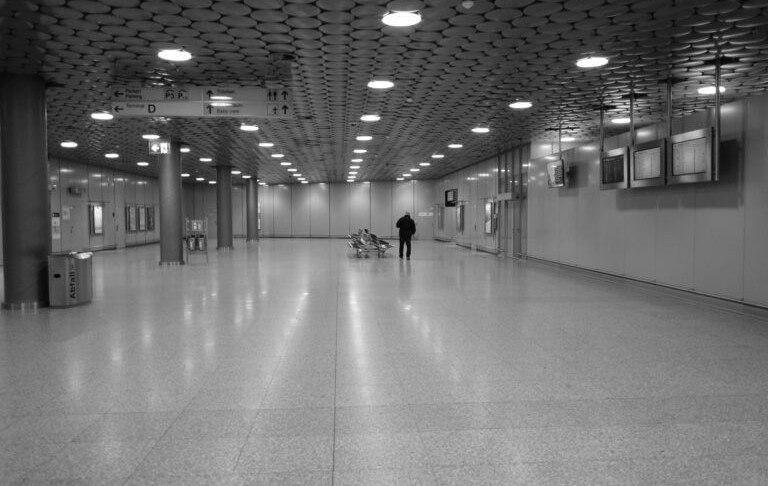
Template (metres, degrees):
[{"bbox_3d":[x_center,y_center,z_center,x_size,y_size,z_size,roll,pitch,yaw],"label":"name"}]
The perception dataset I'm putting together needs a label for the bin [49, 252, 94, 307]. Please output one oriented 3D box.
[{"bbox_3d":[-5.591,0.664,10.323,0.420,0.910,0.700,0,3,5],"label":"bin"}]

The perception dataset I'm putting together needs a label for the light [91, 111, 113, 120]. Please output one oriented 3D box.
[{"bbox_3d":[-6.894,-3.098,14.085,0.470,0.080,0.470,0,3,-4],"label":"light"}]

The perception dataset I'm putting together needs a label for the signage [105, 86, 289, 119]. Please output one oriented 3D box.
[{"bbox_3d":[-3.370,-2.595,10.671,3.273,0.574,0.130,0,3,-4],"label":"signage"}]

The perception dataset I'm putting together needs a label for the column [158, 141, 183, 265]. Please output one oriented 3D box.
[{"bbox_3d":[-7.118,-1.317,19.329,0.730,4.043,0.730,0,3,-4],"label":"column"}]

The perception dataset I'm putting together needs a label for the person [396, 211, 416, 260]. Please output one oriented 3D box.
[{"bbox_3d":[0.802,-0.266,20.528,0.640,1.697,0.400,-1,3,-6],"label":"person"}]

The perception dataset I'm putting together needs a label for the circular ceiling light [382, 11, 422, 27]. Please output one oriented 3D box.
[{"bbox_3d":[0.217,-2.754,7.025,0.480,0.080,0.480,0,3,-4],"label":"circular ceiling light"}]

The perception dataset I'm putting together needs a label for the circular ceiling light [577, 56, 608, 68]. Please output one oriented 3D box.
[{"bbox_3d":[3.359,-2.923,9.299,0.470,0.080,0.470,0,3,0],"label":"circular ceiling light"}]

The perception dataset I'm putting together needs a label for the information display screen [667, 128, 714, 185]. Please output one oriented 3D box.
[{"bbox_3d":[5.133,-1.409,9.607,0.110,0.833,1.222,0,3,-4],"label":"information display screen"}]

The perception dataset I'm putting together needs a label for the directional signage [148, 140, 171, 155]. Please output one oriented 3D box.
[{"bbox_3d":[-6.880,-2.927,17.736,0.643,0.442,0.100,0,3,-4],"label":"directional signage"}]

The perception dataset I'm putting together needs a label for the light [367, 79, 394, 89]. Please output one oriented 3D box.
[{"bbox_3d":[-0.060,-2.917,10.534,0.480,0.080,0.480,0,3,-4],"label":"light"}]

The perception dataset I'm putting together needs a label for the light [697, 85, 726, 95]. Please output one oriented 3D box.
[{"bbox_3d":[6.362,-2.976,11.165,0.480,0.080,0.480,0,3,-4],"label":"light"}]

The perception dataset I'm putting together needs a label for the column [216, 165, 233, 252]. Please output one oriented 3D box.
[{"bbox_3d":[-7.813,-1.734,28.333,0.730,4.043,0.730,0,3,-4],"label":"column"}]

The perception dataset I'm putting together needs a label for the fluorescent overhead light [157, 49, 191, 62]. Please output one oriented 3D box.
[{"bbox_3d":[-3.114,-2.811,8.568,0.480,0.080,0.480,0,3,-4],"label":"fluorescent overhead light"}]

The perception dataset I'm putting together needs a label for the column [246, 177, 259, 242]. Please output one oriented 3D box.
[{"bbox_3d":[-8.277,-2.093,36.313,0.730,3.950,0.730,0,3,-4],"label":"column"}]

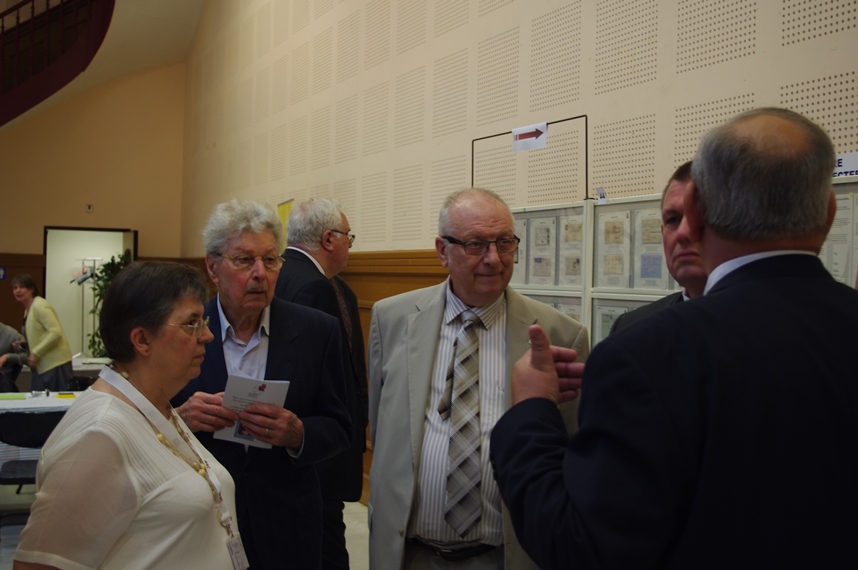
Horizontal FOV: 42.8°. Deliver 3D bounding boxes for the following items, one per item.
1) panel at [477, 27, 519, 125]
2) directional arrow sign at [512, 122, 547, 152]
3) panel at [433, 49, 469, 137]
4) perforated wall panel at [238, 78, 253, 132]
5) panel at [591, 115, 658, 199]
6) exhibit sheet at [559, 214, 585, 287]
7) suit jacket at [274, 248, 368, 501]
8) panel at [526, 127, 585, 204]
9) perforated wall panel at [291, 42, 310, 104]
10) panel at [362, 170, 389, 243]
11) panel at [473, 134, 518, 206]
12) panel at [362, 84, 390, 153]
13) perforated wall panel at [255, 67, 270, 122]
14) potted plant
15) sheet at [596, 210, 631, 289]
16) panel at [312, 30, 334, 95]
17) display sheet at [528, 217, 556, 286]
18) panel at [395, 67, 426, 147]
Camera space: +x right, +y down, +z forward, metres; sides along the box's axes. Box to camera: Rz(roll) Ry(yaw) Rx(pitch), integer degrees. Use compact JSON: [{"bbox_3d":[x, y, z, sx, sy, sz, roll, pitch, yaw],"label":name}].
[{"bbox_3d":[0.362,-1.092,5.788,0.020,0.455,0.455,1,0,-24],"label":"panel"},{"bbox_3d":[0.435,-0.634,4.715,0.015,0.104,0.298,1,1,-24],"label":"directional arrow sign"},{"bbox_3d":[0.119,-1.104,6.337,0.020,0.465,0.465,1,1,-24],"label":"panel"},{"bbox_3d":[-1.790,-1.784,10.738,0.020,0.465,0.465,1,1,-24],"label":"perforated wall panel"},{"bbox_3d":[0.827,-0.474,4.690,0.020,0.465,0.465,1,1,-24],"label":"panel"},{"bbox_3d":[0.578,-0.127,4.379,0.008,0.295,0.214,1,1,-24],"label":"exhibit sheet"},{"bbox_3d":[-0.367,0.280,3.420,0.340,0.770,0.510,1,0,12],"label":"suit jacket"},{"bbox_3d":[0.589,-0.482,5.243,0.020,0.455,0.455,1,0,-24],"label":"panel"},{"bbox_3d":[-1.069,-1.754,9.086,0.020,0.465,0.465,1,1,-24],"label":"perforated wall panel"},{"bbox_3d":[-0.374,-0.525,7.444,0.020,0.465,0.465,1,1,-24],"label":"panel"},{"bbox_3d":[0.348,-0.492,5.792,0.020,0.455,0.455,1,0,-24],"label":"panel"},{"bbox_3d":[-0.361,-1.124,7.439,0.020,0.465,0.465,1,1,-24],"label":"panel"},{"bbox_3d":[-1.550,-1.774,10.187,0.020,0.465,0.465,1,1,-24],"label":"perforated wall panel"},{"bbox_3d":[-3.547,0.510,12.200,0.550,1.760,0.550,1,0,0],"label":"potted plant"},{"bbox_3d":[0.694,-0.127,4.114,0.008,0.295,0.212,1,1,-24],"label":"sheet"},{"bbox_3d":[-0.829,-1.740,8.530,0.020,0.455,0.455,1,0,-24],"label":"panel"},{"bbox_3d":[0.499,-0.142,4.793,0.010,0.297,0.212,1,0,-24],"label":"display sheet"},{"bbox_3d":[-0.120,-1.111,6.886,0.020,0.455,0.455,1,0,-24],"label":"panel"}]

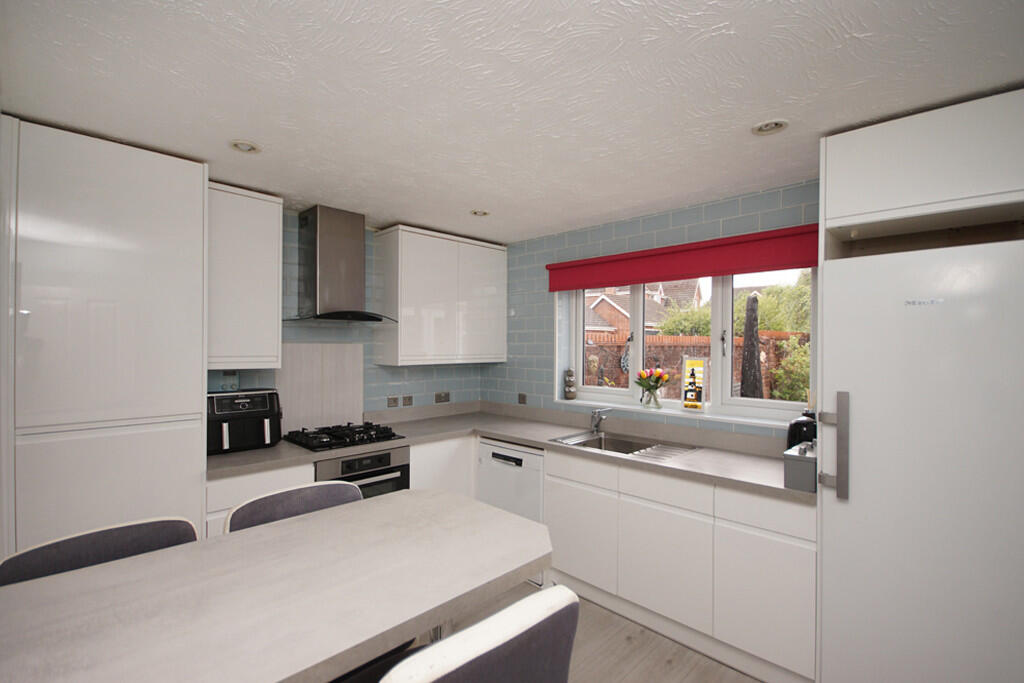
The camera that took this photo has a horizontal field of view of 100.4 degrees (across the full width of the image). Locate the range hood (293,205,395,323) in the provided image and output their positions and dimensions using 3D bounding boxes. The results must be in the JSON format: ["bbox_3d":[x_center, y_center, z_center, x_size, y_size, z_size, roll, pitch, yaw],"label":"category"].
[{"bbox_3d":[-1.148,-0.475,2.794,0.620,0.735,0.490,1,-1,-42],"label":"range hood"}]

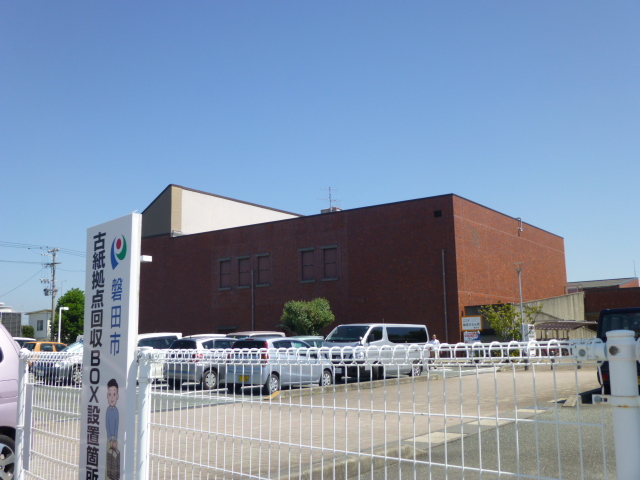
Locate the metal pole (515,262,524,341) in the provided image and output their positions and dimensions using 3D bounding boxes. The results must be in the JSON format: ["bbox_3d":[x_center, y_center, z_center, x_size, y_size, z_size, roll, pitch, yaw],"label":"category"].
[{"bbox_3d":[10.144,3.763,33.668,0.480,5.100,0.480,-4,-9,16],"label":"metal pole"}]

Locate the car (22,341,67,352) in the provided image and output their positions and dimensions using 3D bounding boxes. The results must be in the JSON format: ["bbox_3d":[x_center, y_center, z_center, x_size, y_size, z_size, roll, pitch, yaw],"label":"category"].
[{"bbox_3d":[-13.425,6.149,34.712,1.680,1.530,3.750,-7,-11,35],"label":"car"}]

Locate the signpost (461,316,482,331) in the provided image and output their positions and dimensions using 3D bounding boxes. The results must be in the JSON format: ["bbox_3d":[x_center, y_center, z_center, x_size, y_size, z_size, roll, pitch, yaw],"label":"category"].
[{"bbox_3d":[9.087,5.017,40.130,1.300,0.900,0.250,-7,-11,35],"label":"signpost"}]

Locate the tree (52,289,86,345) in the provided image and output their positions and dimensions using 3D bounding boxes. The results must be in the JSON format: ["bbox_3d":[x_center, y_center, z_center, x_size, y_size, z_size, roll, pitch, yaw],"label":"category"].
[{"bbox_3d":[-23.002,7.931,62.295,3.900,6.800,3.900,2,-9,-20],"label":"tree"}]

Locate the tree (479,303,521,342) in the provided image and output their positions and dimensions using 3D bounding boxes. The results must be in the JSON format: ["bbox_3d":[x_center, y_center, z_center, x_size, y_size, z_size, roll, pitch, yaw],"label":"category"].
[{"bbox_3d":[10.328,5.282,38.040,2.500,3.400,2.400,-3,-9,15],"label":"tree"}]

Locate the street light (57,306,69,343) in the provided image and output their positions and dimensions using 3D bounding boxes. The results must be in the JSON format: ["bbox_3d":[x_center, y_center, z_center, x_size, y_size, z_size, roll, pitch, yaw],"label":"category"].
[{"bbox_3d":[-18.246,6.843,47.100,0.650,4.200,0.300,-1,-9,0],"label":"street light"}]

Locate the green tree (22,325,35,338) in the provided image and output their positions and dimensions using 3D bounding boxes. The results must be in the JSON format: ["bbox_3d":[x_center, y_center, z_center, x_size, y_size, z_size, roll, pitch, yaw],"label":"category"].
[{"bbox_3d":[-24.924,8.993,57.025,1.100,3.200,1.100,3,-9,-23],"label":"green tree"}]

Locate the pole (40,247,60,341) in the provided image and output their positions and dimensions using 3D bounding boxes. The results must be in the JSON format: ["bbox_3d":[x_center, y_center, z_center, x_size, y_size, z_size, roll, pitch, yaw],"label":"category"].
[{"bbox_3d":[-26.858,6.442,66.625,1.900,11.100,1.200,2,-9,-22],"label":"pole"}]

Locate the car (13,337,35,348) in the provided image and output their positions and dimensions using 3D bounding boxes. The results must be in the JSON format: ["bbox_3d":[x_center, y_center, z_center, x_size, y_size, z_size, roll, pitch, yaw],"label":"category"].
[{"bbox_3d":[-17.652,6.557,37.424,1.660,1.850,4.100,-7,-11,35],"label":"car"}]

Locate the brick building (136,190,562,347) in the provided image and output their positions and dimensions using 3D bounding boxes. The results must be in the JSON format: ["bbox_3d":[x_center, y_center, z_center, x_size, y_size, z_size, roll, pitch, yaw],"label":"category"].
[{"bbox_3d":[2.789,3.525,72.119,38.500,17.400,29.000,-7,-11,35],"label":"brick building"}]

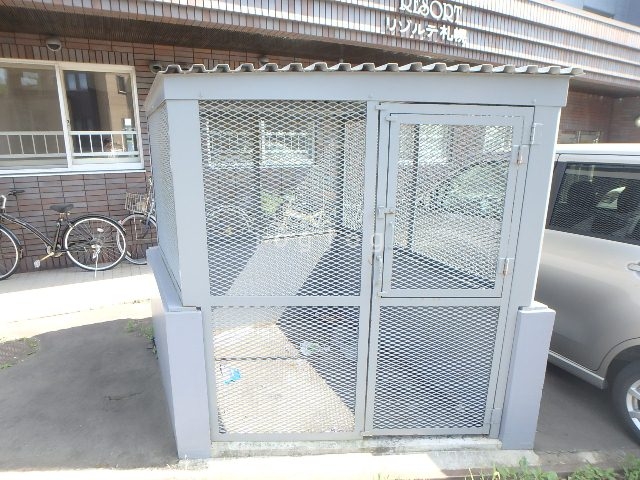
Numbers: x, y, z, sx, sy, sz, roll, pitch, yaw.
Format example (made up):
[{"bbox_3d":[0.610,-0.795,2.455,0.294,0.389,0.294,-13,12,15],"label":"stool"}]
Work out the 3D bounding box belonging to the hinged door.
[{"bbox_3d":[0.590,-0.138,1.785,0.615,0.850,0.050,0,14,-2],"label":"hinged door"}]

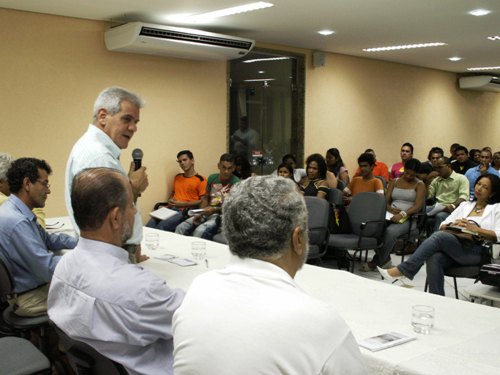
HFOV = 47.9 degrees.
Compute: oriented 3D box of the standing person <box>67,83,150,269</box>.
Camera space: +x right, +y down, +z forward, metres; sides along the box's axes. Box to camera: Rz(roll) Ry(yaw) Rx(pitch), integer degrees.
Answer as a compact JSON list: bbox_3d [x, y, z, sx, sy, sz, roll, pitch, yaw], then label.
[{"bbox_3d":[-0.621,0.380,2.536,0.420,1.640,0.520,0,7,-5],"label":"standing person"}]

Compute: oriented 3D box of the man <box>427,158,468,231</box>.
[{"bbox_3d":[2.075,0.179,6.338,0.780,1.180,0.540,-6,9,-42],"label":"man"}]

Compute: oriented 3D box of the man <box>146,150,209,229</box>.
[{"bbox_3d":[-0.794,0.216,5.796,0.780,1.220,0.520,-6,9,-42],"label":"man"}]

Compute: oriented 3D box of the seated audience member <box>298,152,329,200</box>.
[{"bbox_3d":[0.540,0.250,5.690,0.780,1.180,0.500,-6,9,-45],"label":"seated audience member"}]

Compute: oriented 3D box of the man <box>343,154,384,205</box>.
[{"bbox_3d":[1.151,0.197,6.080,0.520,1.200,0.780,6,9,42],"label":"man"}]

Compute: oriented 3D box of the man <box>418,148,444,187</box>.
[{"bbox_3d":[2.298,0.064,7.270,0.520,1.200,0.780,5,8,37],"label":"man"}]

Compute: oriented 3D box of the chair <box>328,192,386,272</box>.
[{"bbox_3d":[0.930,0.467,5.293,0.580,0.840,0.530,-6,9,-44],"label":"chair"}]

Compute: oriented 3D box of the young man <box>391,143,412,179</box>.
[{"bbox_3d":[2.010,0.035,7.522,0.520,1.200,0.780,4,8,34],"label":"young man"}]

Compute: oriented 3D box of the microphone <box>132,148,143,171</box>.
[{"bbox_3d":[-0.479,-0.079,2.400,0.052,0.180,0.052,0,6,0],"label":"microphone"}]

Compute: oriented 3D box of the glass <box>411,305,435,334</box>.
[{"bbox_3d":[0.610,0.463,1.985,0.081,0.085,0.081,0,6,0],"label":"glass"}]

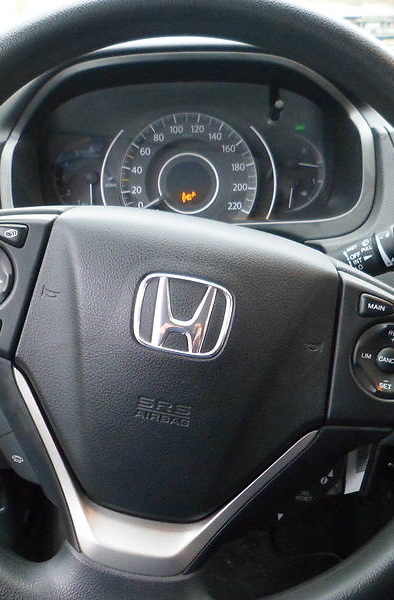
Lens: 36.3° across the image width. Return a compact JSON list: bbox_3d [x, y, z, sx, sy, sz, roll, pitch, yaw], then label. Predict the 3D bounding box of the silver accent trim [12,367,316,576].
[{"bbox_3d":[-0.026,0.099,0.324,0.166,0.096,0.030,11,-11,1],"label":"silver accent trim"}]

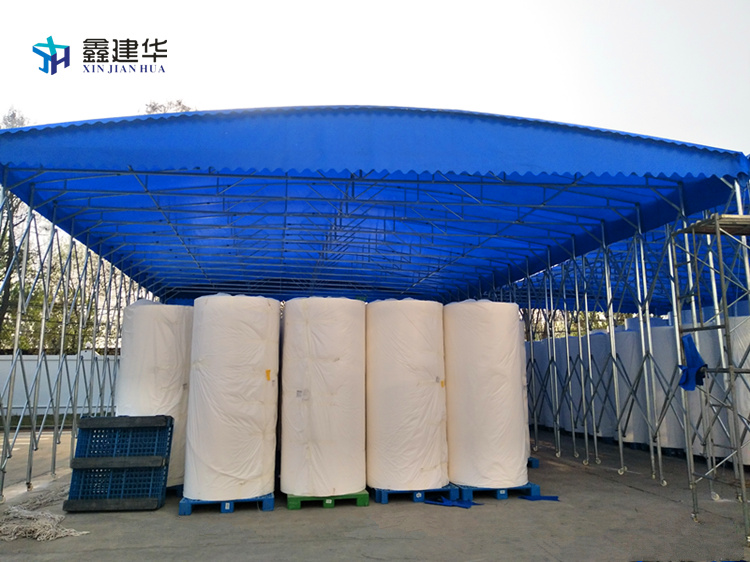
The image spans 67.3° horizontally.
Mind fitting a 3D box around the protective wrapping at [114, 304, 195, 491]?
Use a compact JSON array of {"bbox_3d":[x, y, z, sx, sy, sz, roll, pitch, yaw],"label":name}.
[{"bbox_3d":[-3.348,1.760,8.885,1.200,2.630,1.200,1,-10,-10],"label":"protective wrapping"}]

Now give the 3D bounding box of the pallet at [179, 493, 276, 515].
[{"bbox_3d":[-1.967,2.962,7.704,1.172,0.155,1.120,1,-10,-9],"label":"pallet"}]

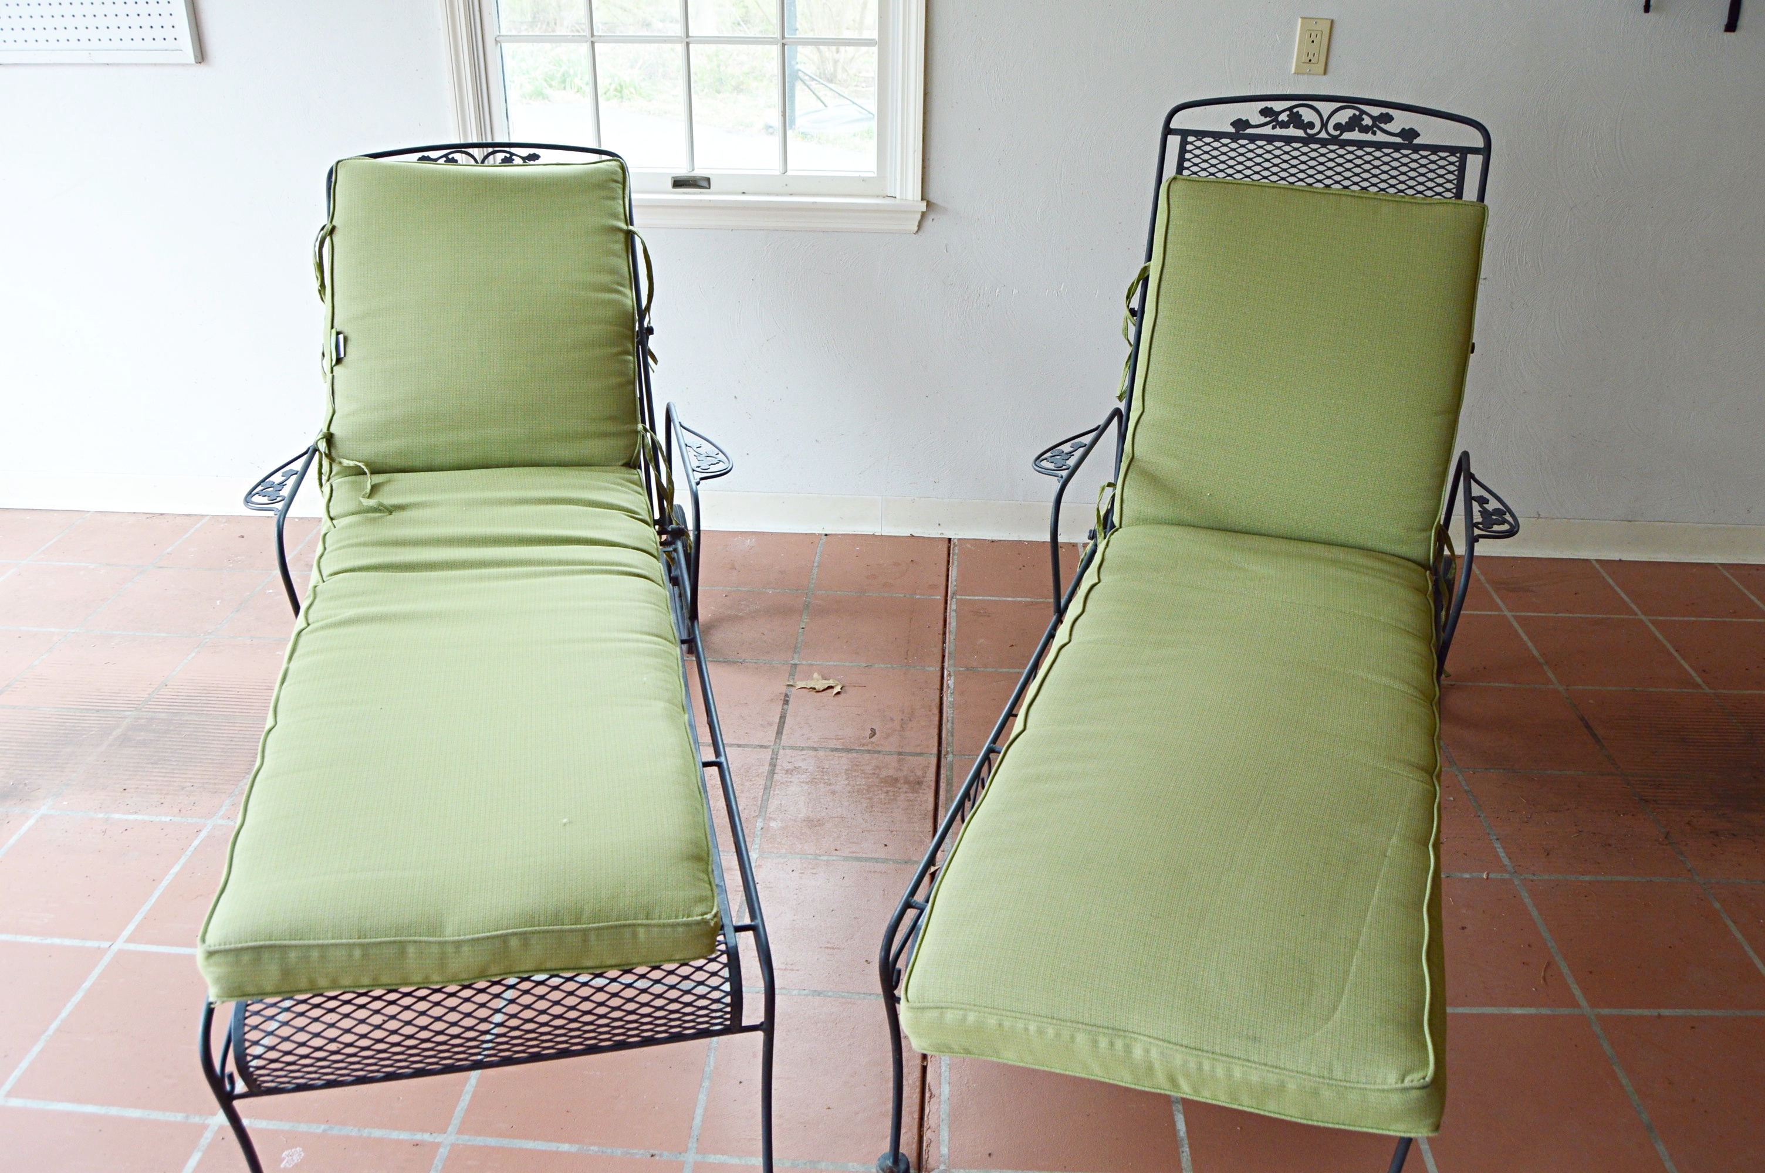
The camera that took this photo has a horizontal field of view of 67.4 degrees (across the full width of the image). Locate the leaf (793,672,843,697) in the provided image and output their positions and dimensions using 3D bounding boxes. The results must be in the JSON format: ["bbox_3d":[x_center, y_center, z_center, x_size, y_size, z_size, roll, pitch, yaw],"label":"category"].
[{"bbox_3d":[-0.133,0.202,2.735,0.105,0.021,0.062,4,29,7],"label":"leaf"}]

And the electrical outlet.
[{"bbox_3d":[0.900,-1.129,2.765,0.071,0.115,0.008,2,29,2],"label":"electrical outlet"}]

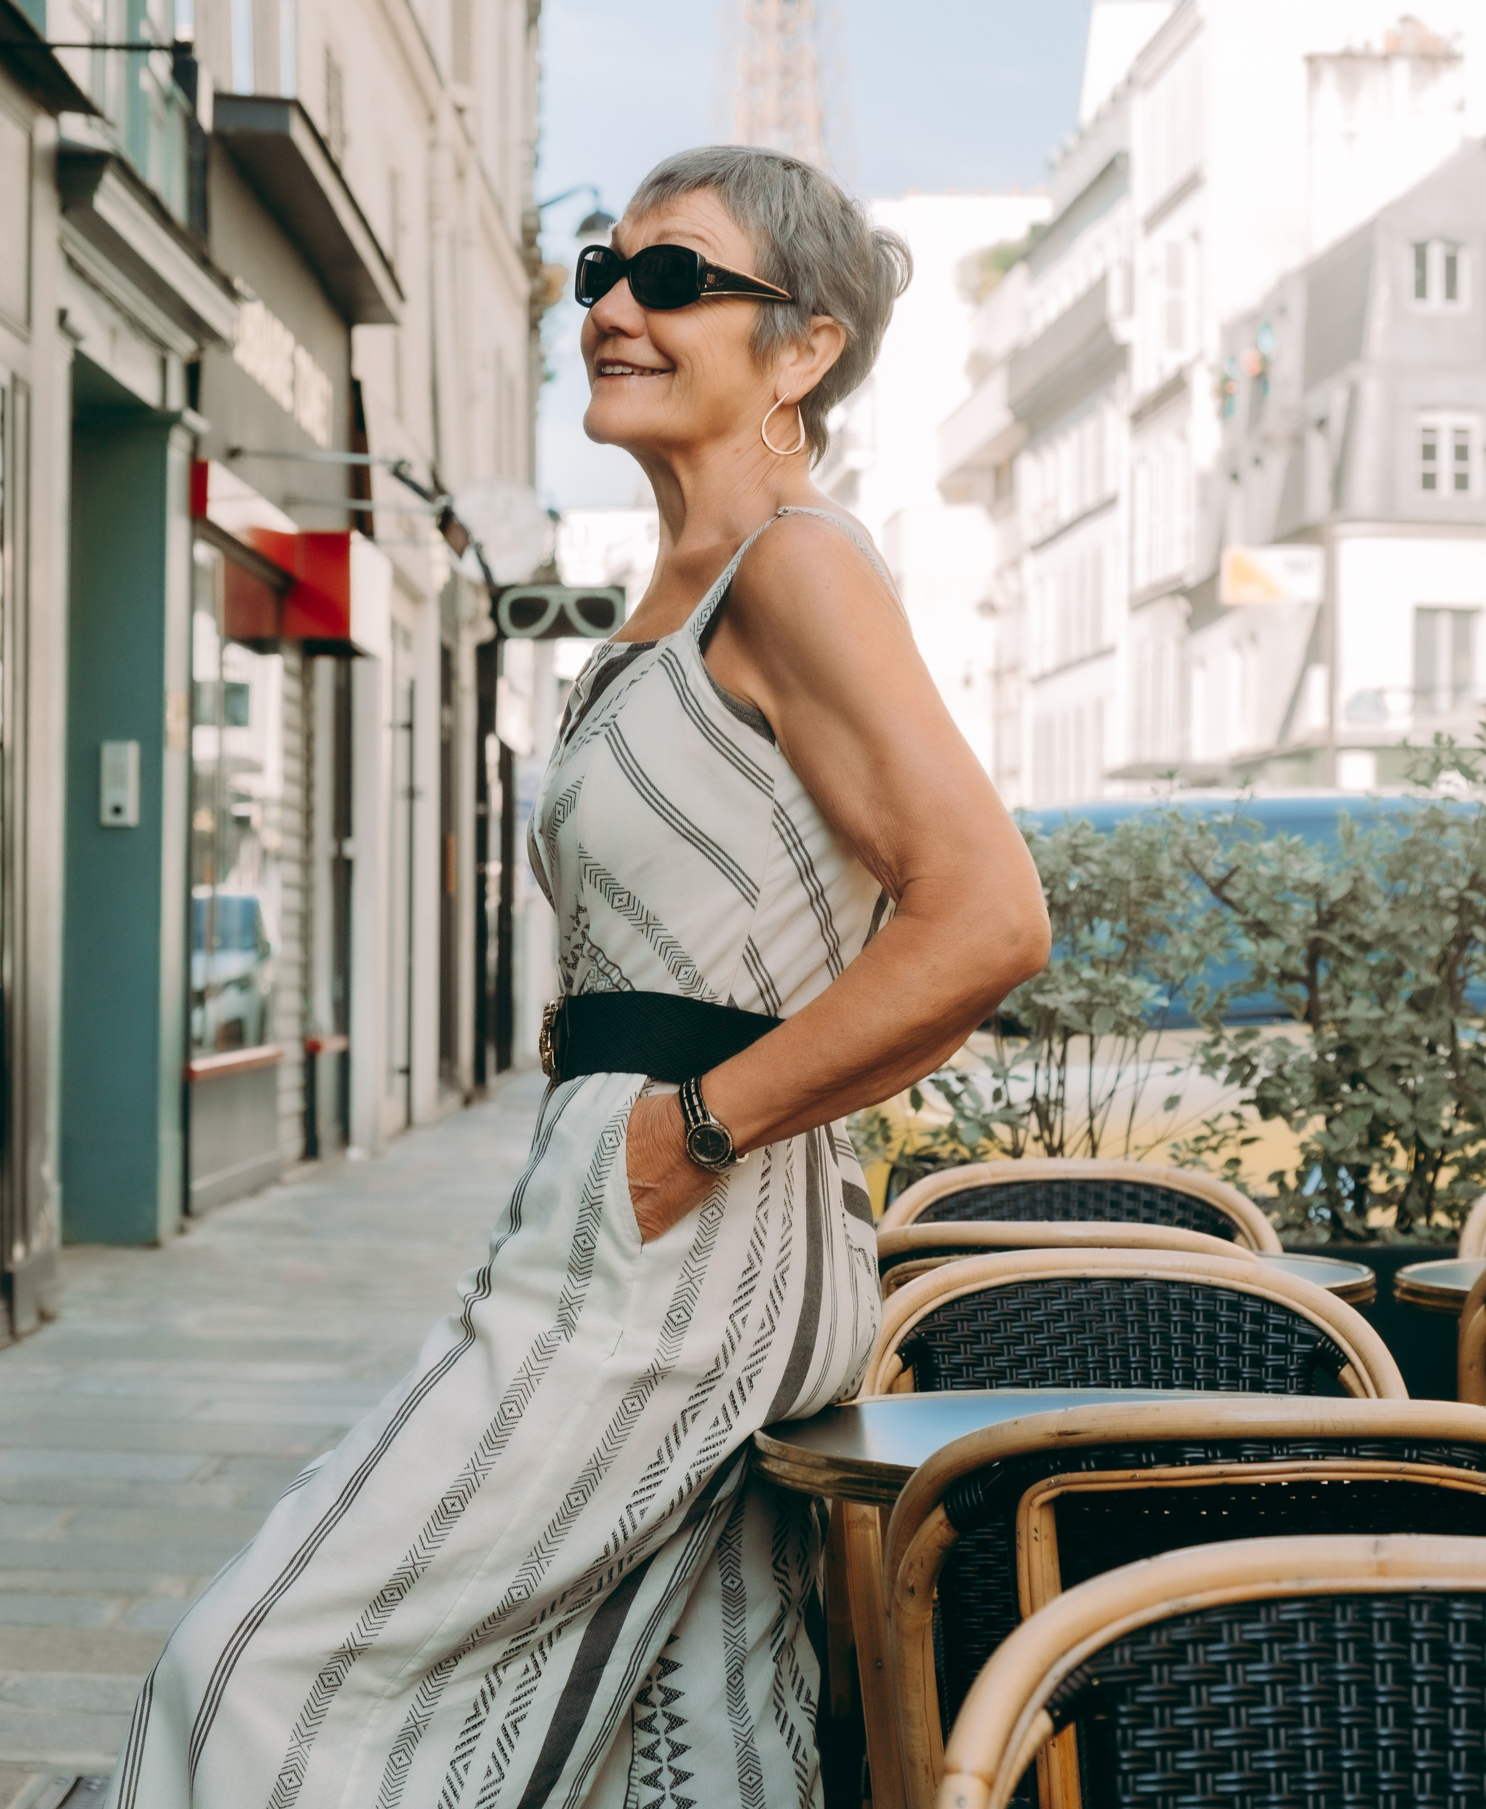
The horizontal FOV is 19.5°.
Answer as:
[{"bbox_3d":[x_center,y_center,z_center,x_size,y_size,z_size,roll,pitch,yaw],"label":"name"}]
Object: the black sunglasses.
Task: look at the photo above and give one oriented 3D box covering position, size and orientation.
[{"bbox_3d":[-0.021,-0.430,3.075,0.130,0.048,0.145,10,-1,-35],"label":"black sunglasses"}]

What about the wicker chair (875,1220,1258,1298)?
[{"bbox_3d":[0.293,0.704,4.197,0.500,0.830,0.540,0,0,3],"label":"wicker chair"}]

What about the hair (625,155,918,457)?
[{"bbox_3d":[0.019,-0.432,3.110,0.200,0.215,0.175,10,-1,-35],"label":"hair"}]

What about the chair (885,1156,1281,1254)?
[{"bbox_3d":[0.378,0.708,4.777,0.500,0.830,0.540,0,0,2],"label":"chair"}]

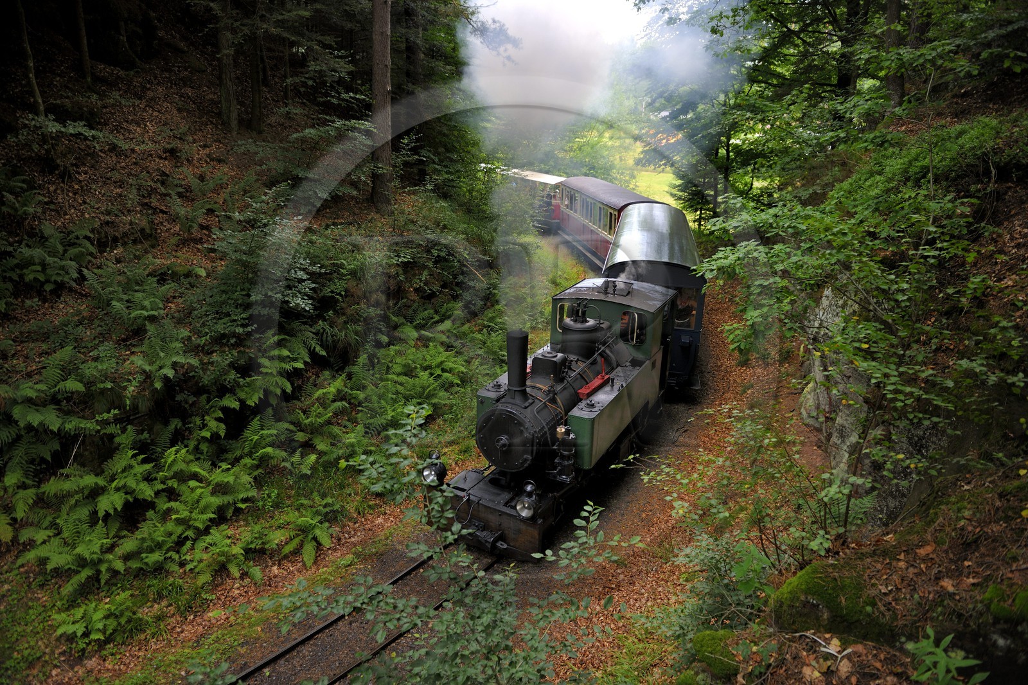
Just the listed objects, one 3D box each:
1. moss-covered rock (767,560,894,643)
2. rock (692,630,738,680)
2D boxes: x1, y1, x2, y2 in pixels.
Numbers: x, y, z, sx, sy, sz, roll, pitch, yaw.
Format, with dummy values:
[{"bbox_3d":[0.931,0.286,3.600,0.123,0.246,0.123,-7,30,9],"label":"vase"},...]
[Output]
[{"bbox_3d":[1.600,1.318,3.450,0.600,0.340,0.460,7,21,18],"label":"moss-covered rock"},{"bbox_3d":[0.925,1.439,3.150,0.220,0.200,0.220,5,20,14],"label":"rock"}]

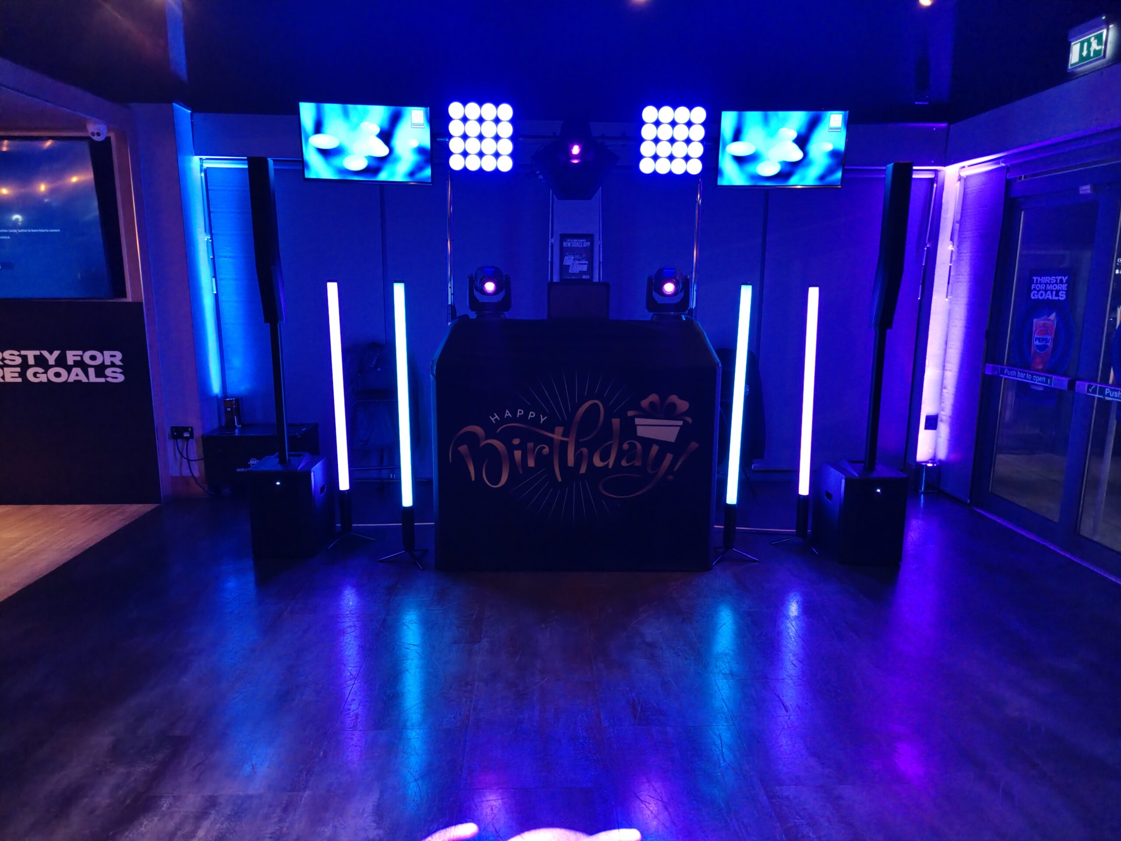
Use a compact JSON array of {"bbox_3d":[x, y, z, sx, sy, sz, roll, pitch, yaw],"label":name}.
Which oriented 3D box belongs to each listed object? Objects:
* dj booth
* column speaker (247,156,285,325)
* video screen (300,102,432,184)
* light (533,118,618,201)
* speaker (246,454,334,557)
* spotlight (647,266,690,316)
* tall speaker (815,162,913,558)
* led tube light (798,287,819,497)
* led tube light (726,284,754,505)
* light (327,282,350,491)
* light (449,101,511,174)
[{"bbox_3d":[0.060,0.100,4.197,1.430,1.280,0.700,0,11,0],"label":"dj booth"},{"bbox_3d":[-1.526,-0.924,3.869,0.100,0.835,0.135,0,11,0],"label":"column speaker"},{"bbox_3d":[-1.096,-1.571,4.241,0.725,0.430,0.070,-1,16,-7],"label":"video screen"},{"bbox_3d":[0.081,-1.458,4.154,0.465,0.410,0.340,0,11,-2],"label":"light"},{"bbox_3d":[-1.526,0.475,4.293,0.345,0.485,0.420,1,11,1],"label":"speaker"},{"bbox_3d":[0.620,-0.722,4.266,0.240,0.325,0.210,0,11,-2],"label":"spotlight"},{"bbox_3d":[1.642,-0.282,3.930,0.340,2.030,0.430,0,11,0],"label":"tall speaker"},{"bbox_3d":[1.341,-0.146,4.027,0.052,1.152,0.052,-1,11,0],"label":"led tube light"},{"bbox_3d":[0.917,-0.117,3.829,0.052,1.156,0.052,1,11,0],"label":"led tube light"},{"bbox_3d":[-1.217,-0.173,4.074,0.052,1.163,0.052,0,11,0],"label":"light"},{"bbox_3d":[-0.445,-1.594,4.179,0.370,0.380,0.120,-1,12,-7],"label":"light"}]

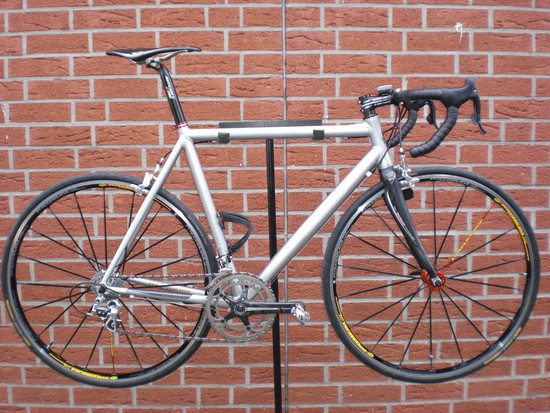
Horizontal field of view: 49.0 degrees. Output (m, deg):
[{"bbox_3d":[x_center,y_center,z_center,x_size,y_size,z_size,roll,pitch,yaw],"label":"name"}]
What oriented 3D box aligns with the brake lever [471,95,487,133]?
[{"bbox_3d":[0.532,-0.242,1.577,0.043,0.103,0.030,-1,8,0],"label":"brake lever"}]

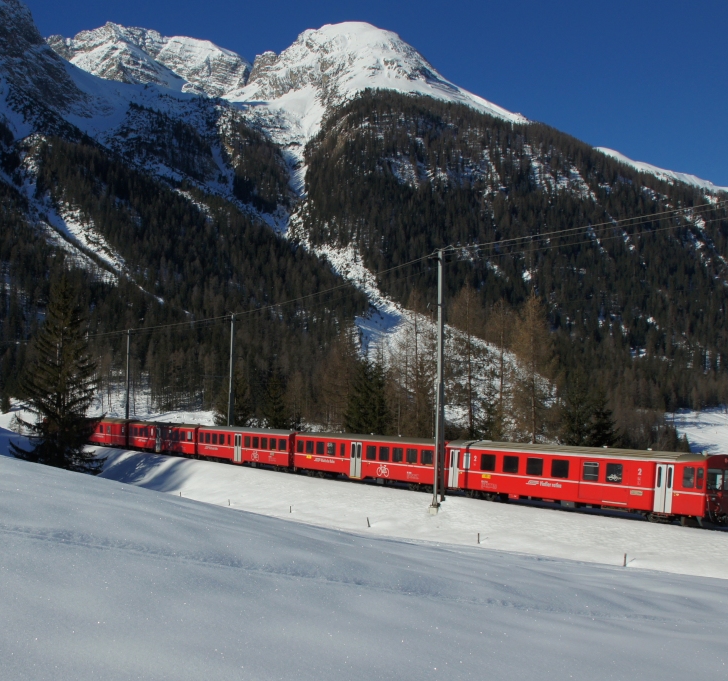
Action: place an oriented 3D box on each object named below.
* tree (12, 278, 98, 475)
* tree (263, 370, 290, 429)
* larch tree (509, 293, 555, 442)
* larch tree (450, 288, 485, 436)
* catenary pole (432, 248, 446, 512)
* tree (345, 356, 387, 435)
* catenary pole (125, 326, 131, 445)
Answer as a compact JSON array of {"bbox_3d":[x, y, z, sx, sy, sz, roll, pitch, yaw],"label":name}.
[{"bbox_3d":[-30.958,3.597,72.000,8.600,19.960,8.600,1,-2,0],"label":"tree"},{"bbox_3d":[-11.330,8.481,92.000,3.800,8.930,3.800,1,-2,0],"label":"tree"},{"bbox_3d":[20.870,3.963,88.000,5.600,20.060,5.600,1,-2,0],"label":"larch tree"},{"bbox_3d":[12.819,3.468,88.000,4.800,21.060,4.800,1,-2,0],"label":"larch tree"},{"bbox_3d":[4.920,2.607,46.300,0.700,17.070,0.700,3,-3,-43],"label":"catenary pole"},{"bbox_3d":[0.281,7.150,80.000,5.000,10.700,5.000,1,-2,0],"label":"tree"},{"bbox_3d":[-31.555,6.418,95.000,0.600,15.780,0.600,3,-3,-43],"label":"catenary pole"}]

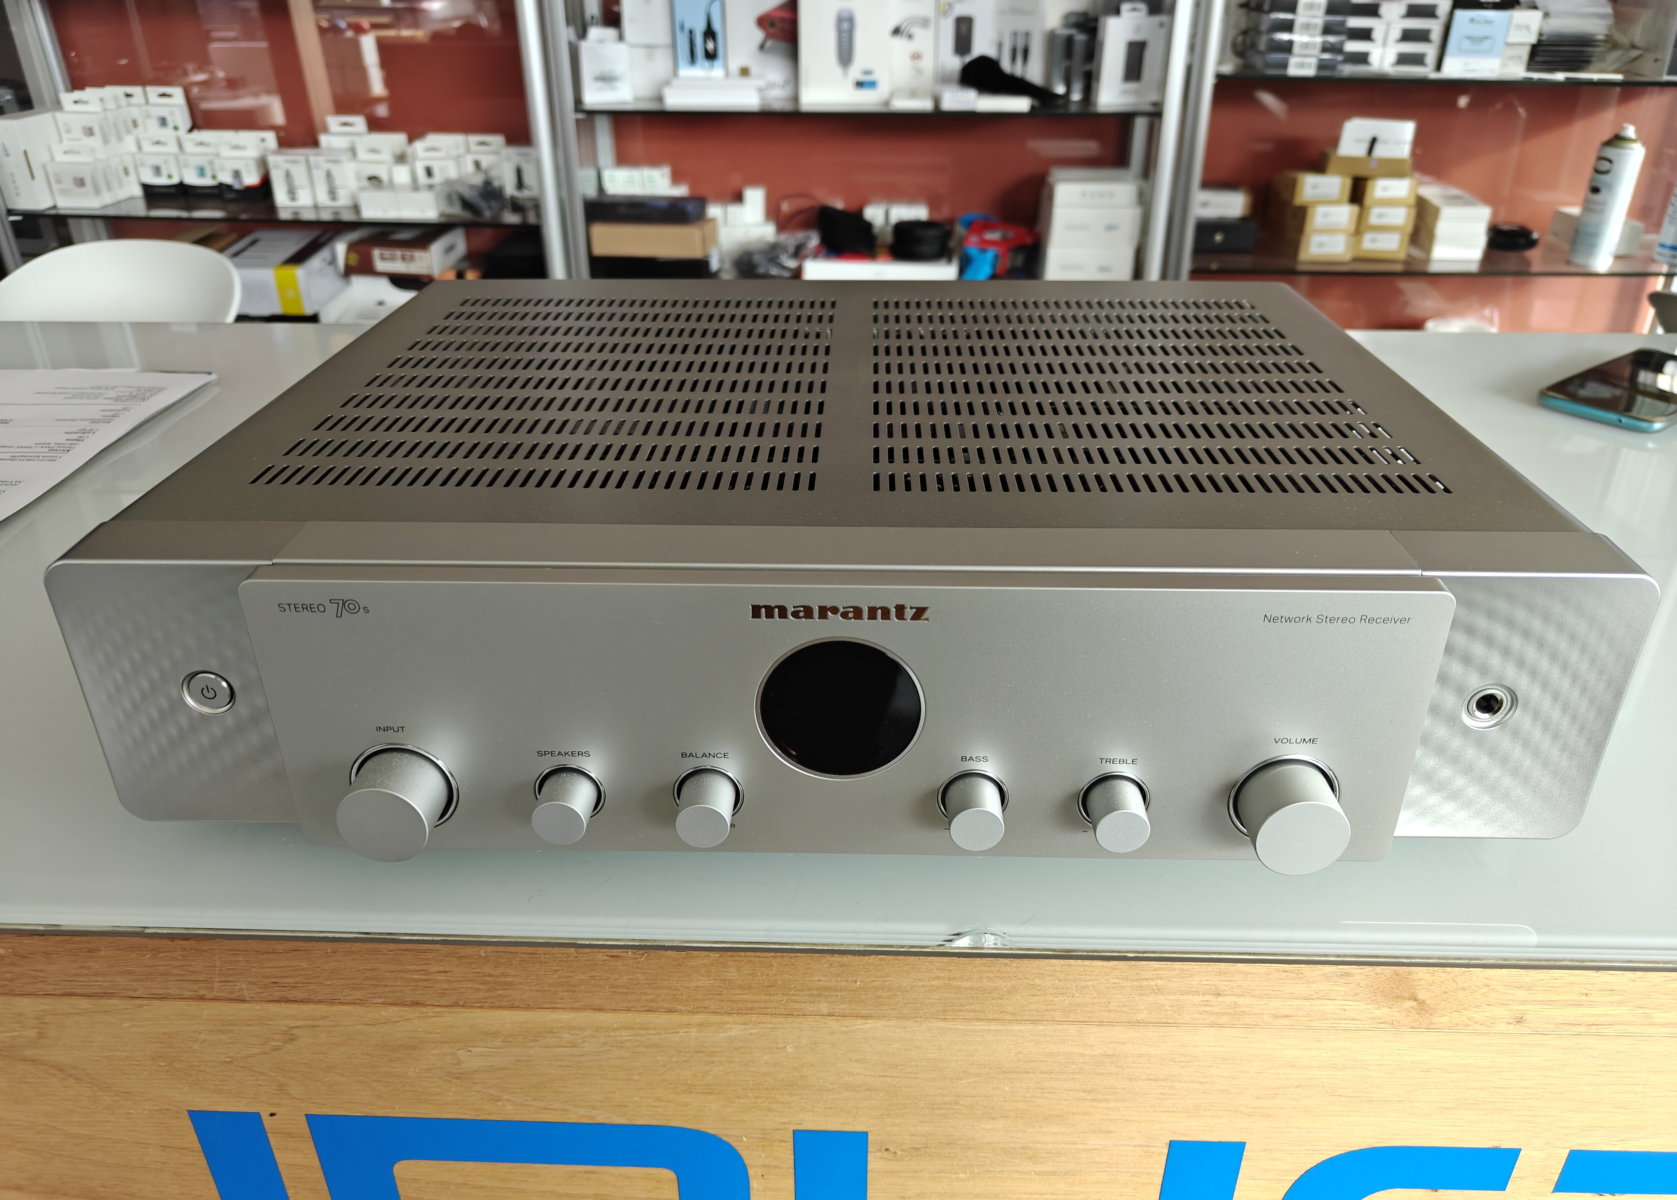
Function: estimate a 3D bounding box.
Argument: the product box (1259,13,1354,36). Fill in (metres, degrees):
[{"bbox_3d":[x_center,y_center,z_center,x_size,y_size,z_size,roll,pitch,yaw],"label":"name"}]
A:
[{"bbox_3d":[0.735,-0.924,1.868,0.125,0.033,0.120,1,28,1],"label":"product box"}]

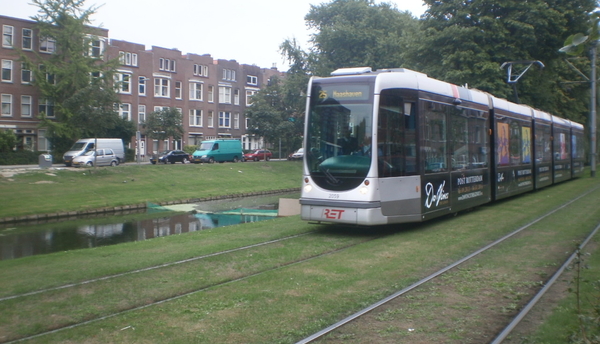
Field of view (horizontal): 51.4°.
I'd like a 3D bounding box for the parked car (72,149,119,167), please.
[{"bbox_3d":[-16.837,-1.147,51.500,1.600,1.460,3.650,2,3,31],"label":"parked car"}]

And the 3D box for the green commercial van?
[{"bbox_3d":[-8.279,-2.029,63.000,1.950,2.280,5.200,2,3,31],"label":"green commercial van"}]

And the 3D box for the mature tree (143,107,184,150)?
[{"bbox_3d":[-12.578,-3.336,57.500,3.900,5.300,3.900,2,3,31],"label":"mature tree"}]

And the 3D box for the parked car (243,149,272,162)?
[{"bbox_3d":[-4.981,-1.980,74.000,1.700,1.430,4.150,2,3,31],"label":"parked car"}]

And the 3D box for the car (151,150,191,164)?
[{"bbox_3d":[-13.229,-1.526,63.500,1.700,1.400,4.100,2,3,31],"label":"car"}]

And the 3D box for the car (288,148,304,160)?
[{"bbox_3d":[0.440,-2.227,78.500,1.720,1.520,4.100,2,3,31],"label":"car"}]

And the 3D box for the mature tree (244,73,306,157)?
[{"bbox_3d":[-2.861,-5.889,70.000,6.800,9.900,6.600,0,3,0],"label":"mature tree"}]

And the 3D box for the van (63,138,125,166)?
[{"bbox_3d":[-18.652,-1.766,56.500,2.000,2.520,5.400,2,3,31],"label":"van"}]

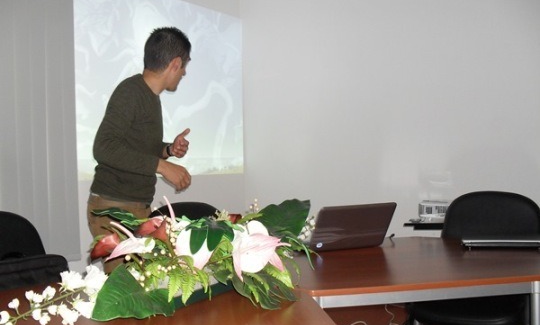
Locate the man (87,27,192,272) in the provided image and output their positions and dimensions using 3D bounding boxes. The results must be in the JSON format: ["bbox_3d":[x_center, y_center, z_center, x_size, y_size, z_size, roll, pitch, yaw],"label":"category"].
[{"bbox_3d":[-0.520,0.295,2.200,0.440,1.670,0.500,-1,2,-5],"label":"man"}]

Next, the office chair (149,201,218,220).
[{"bbox_3d":[-0.360,0.650,2.520,0.580,0.920,0.580,-1,2,-16],"label":"office chair"}]

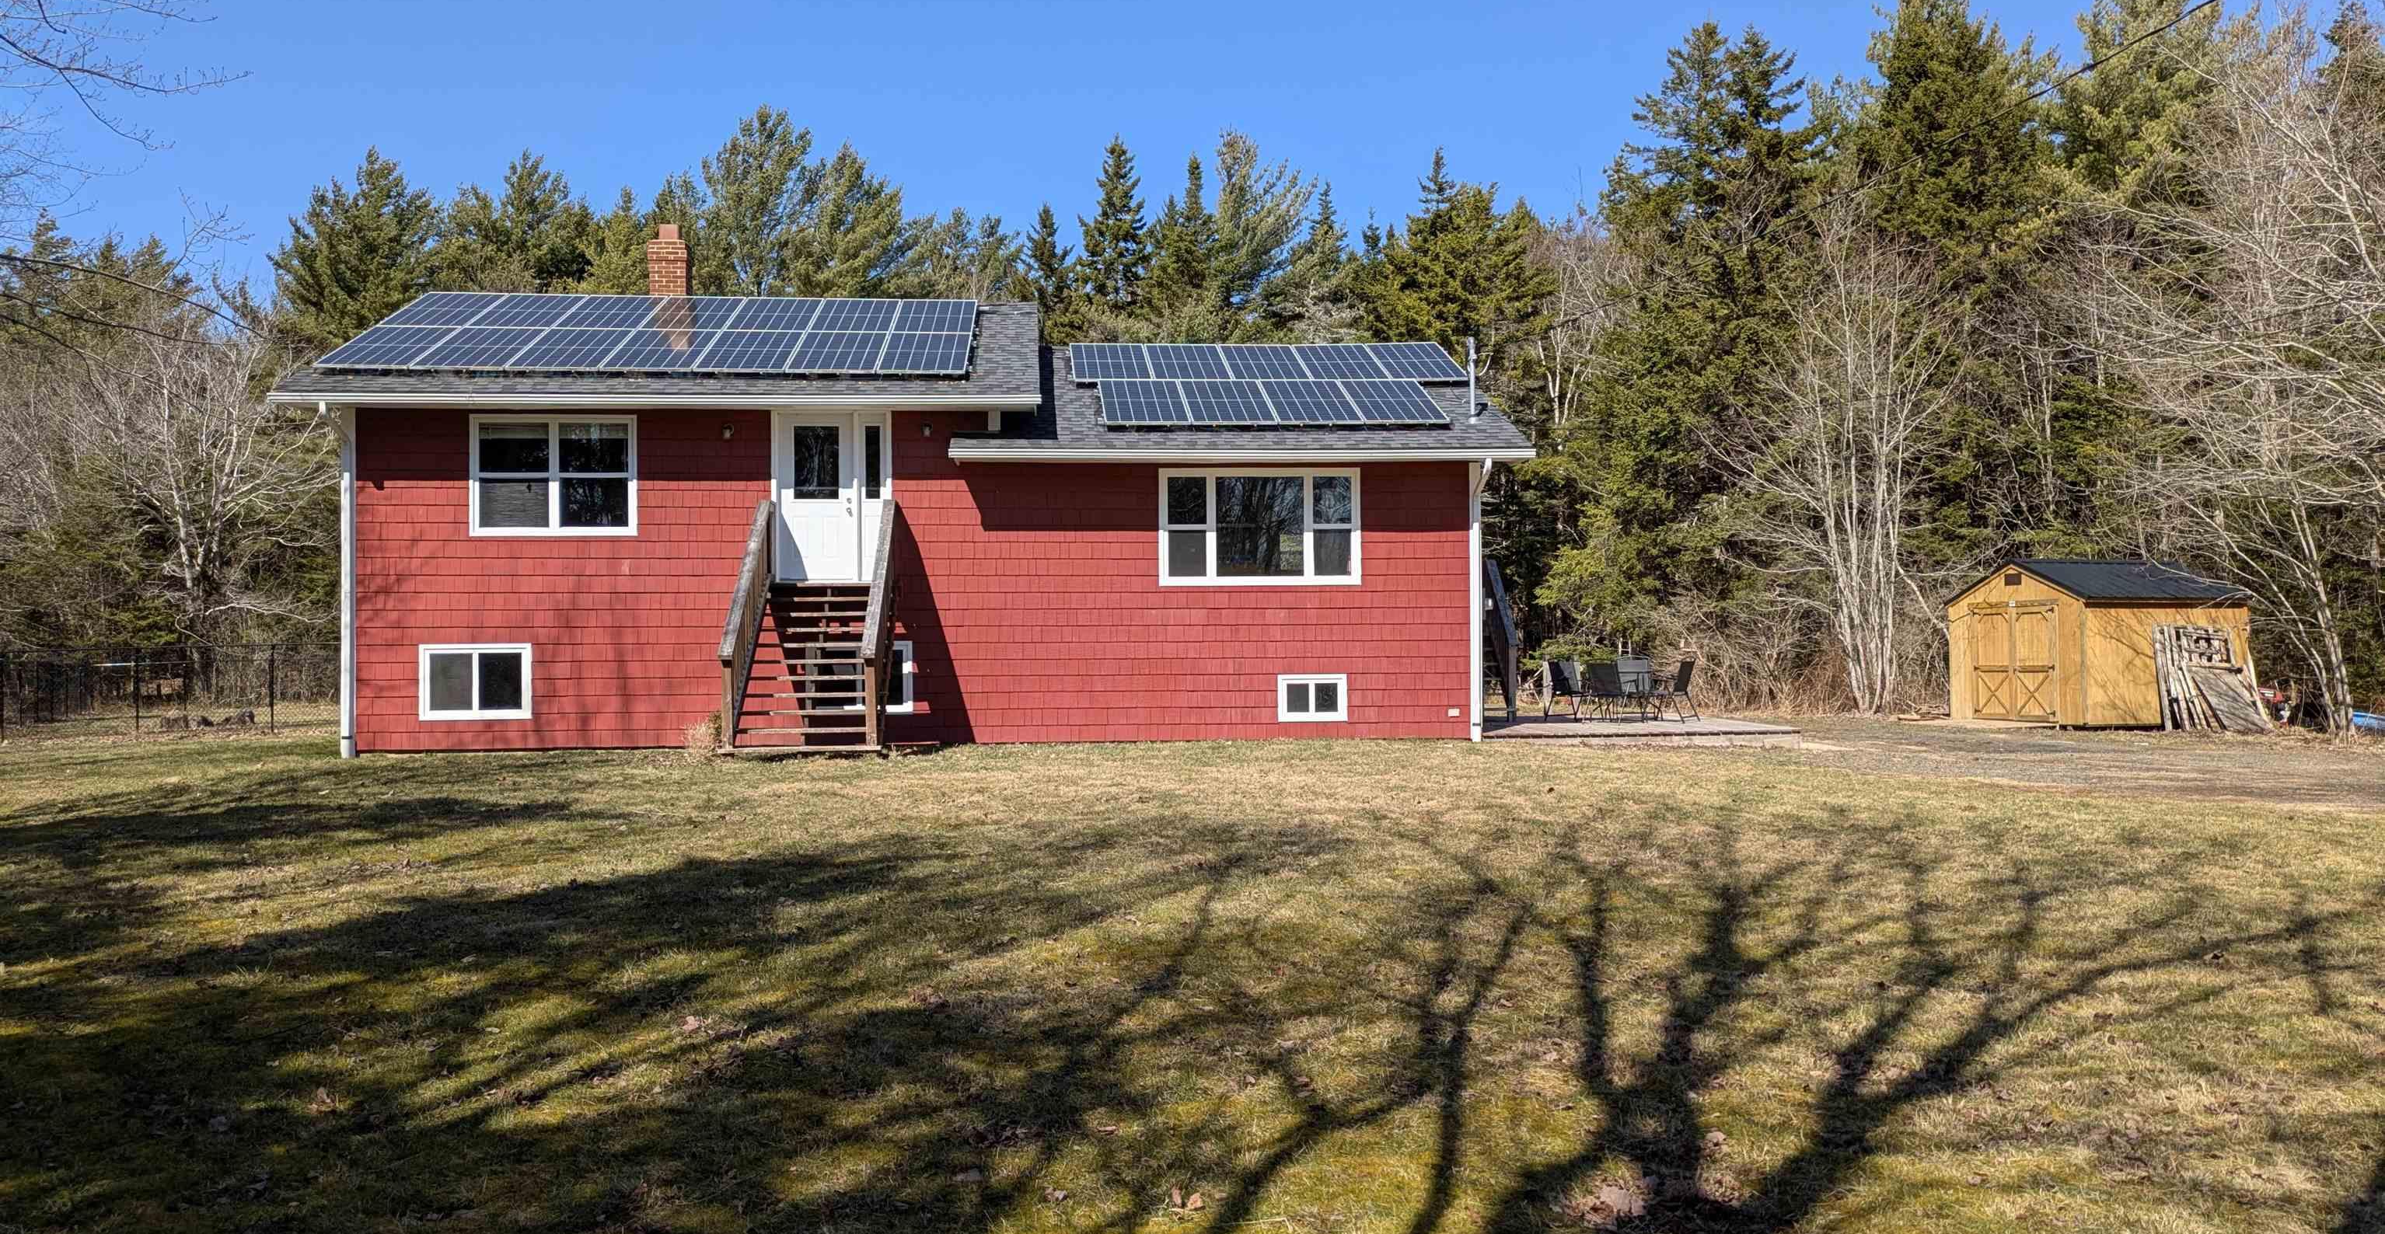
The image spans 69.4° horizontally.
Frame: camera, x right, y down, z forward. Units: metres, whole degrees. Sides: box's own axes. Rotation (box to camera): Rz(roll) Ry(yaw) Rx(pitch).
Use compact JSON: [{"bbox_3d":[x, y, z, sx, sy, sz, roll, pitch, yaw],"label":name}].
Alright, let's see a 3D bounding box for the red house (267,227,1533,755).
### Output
[{"bbox_3d":[-3.457,-1.921,23.769,14.230,6.930,9.700,0,0,-6],"label":"red house"}]

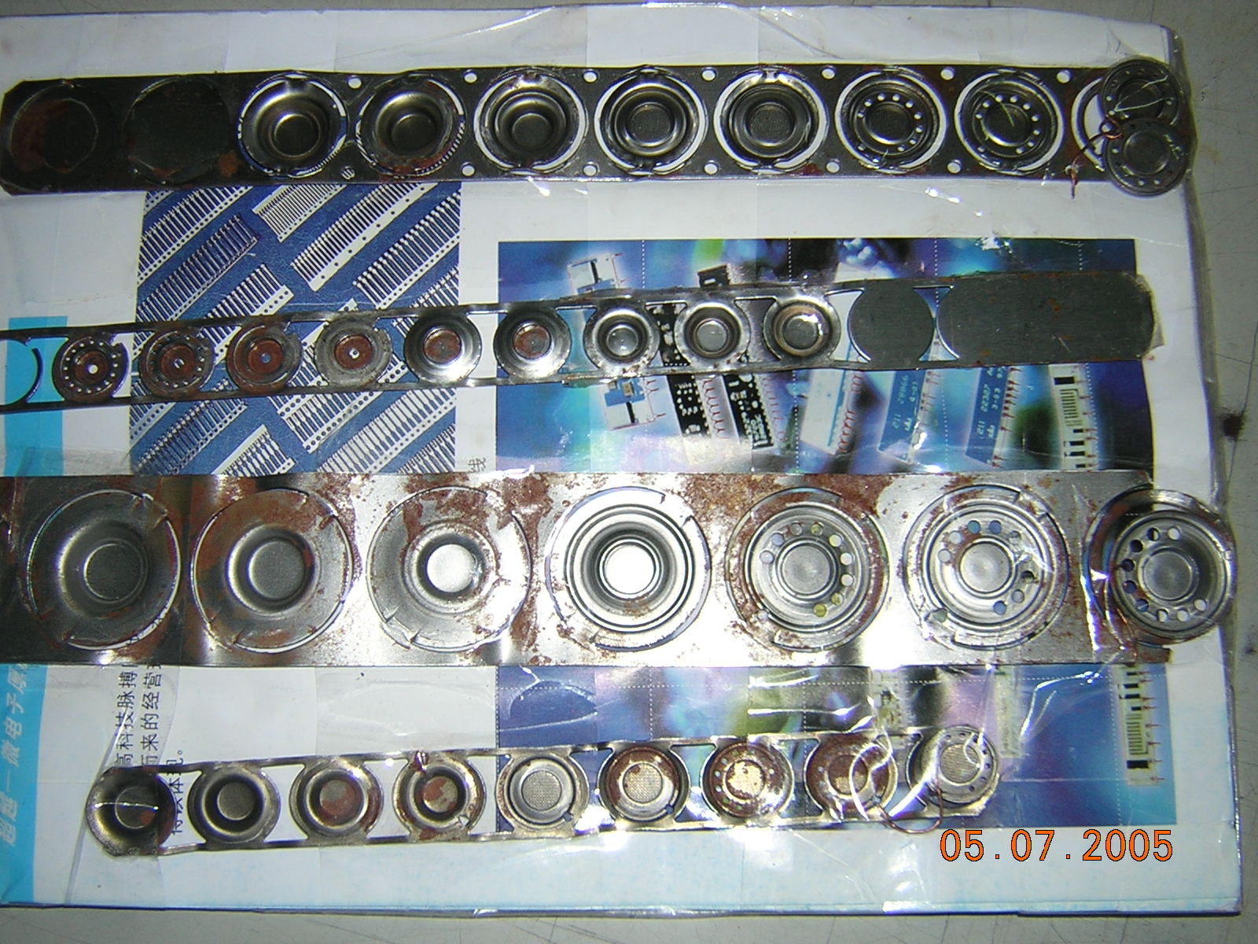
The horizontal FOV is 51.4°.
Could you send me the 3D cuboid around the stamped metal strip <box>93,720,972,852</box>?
[{"bbox_3d":[-0.019,0.070,0.288,0.199,0.006,0.020,-3,82,0],"label":"stamped metal strip"}]

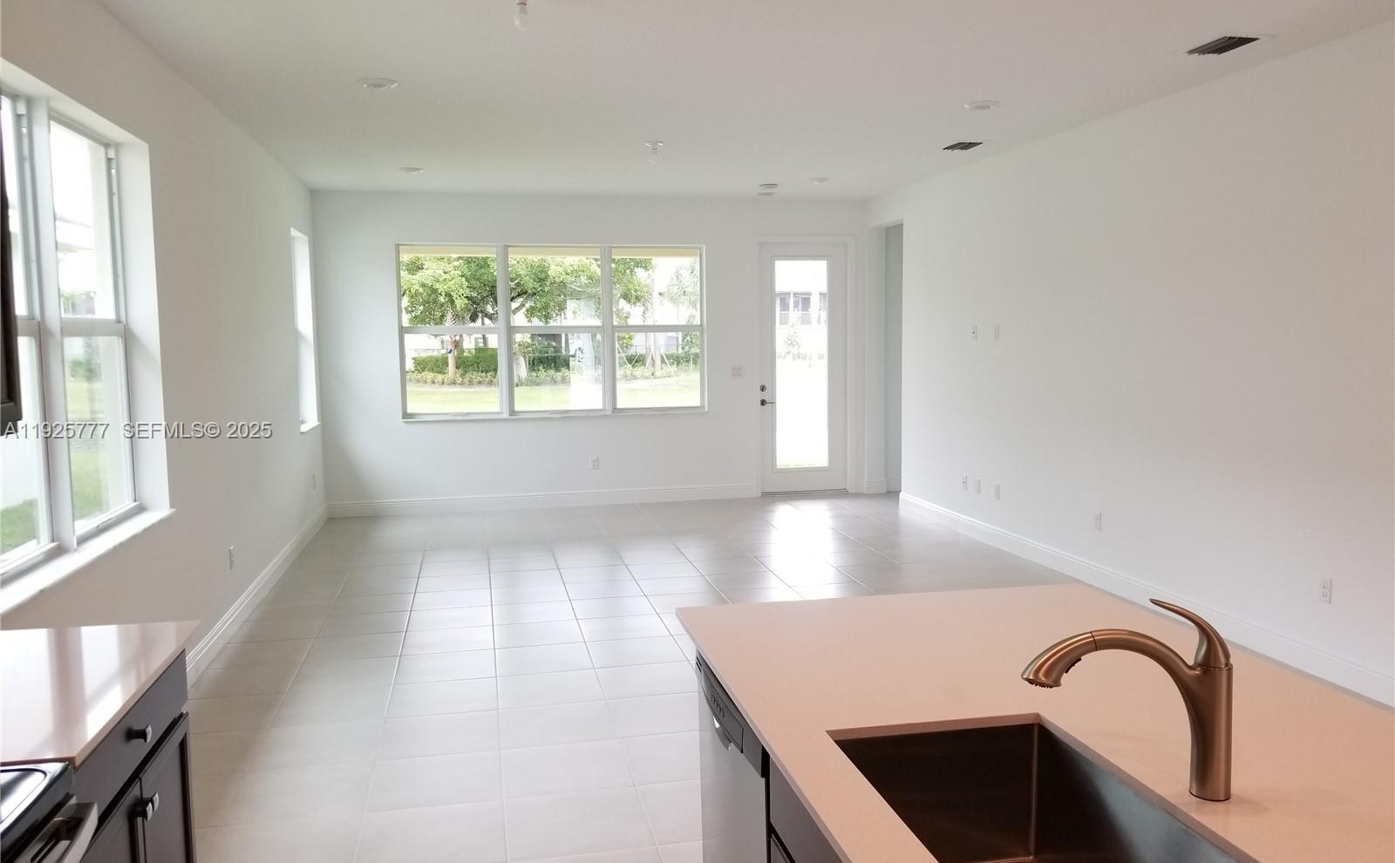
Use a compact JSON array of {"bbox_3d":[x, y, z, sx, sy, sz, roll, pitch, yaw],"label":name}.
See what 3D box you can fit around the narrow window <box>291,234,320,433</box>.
[{"bbox_3d":[-3.211,-0.801,8.431,0.120,1.560,0.850,-2,6,-12],"label":"narrow window"}]

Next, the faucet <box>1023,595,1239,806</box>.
[{"bbox_3d":[0.648,0.404,1.575,0.325,0.306,0.062,-1,5,-3],"label":"faucet"}]

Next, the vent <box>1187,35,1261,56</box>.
[{"bbox_3d":[2.358,-1.726,4.702,0.210,0.025,0.300,-2,6,-12],"label":"vent"}]

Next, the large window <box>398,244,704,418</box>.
[{"bbox_3d":[-1.291,-0.928,9.689,2.780,1.570,0.110,-2,6,-12],"label":"large window"}]

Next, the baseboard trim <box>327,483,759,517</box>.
[{"bbox_3d":[-1.361,0.644,9.770,3.970,0.135,0.018,-2,6,-12],"label":"baseboard trim"}]

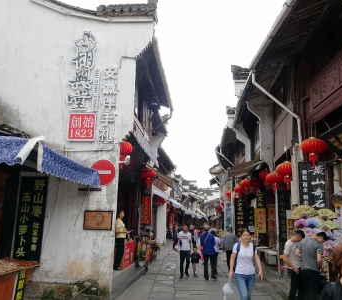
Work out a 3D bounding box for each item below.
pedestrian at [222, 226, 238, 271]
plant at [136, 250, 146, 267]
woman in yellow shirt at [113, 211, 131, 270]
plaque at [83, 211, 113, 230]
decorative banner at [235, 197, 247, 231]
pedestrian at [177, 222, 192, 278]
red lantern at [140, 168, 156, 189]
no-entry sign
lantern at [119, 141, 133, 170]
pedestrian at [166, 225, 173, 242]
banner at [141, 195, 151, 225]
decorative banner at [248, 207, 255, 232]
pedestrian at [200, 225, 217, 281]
[{"bbox_3d":[2.264,3.784,13.304,0.570,1.657,0.380,0,-12,5],"label":"pedestrian"},{"bbox_3d":[-1.088,3.897,12.451,0.380,0.570,0.380,2,-12,-6],"label":"plant"},{"bbox_3d":[-1.300,2.451,9.390,0.480,1.620,0.450,-3,-13,17],"label":"woman in yellow shirt"},{"bbox_3d":[-1.601,1.565,7.688,0.645,0.419,0.040,1,-12,0],"label":"plaque"},{"bbox_3d":[3.785,3.608,18.669,0.620,2.100,0.100,-1,-12,5],"label":"decorative banner"},{"bbox_3d":[0.463,3.376,11.545,0.520,1.685,0.380,1,-12,0],"label":"pedestrian"},{"bbox_3d":[-0.853,1.137,13.571,0.560,0.755,0.560,1,-12,0],"label":"red lantern"},{"bbox_3d":[-1.547,0.526,7.897,0.600,0.602,0.040,1,-12,0],"label":"no-entry sign"},{"bbox_3d":[-1.333,0.152,9.588,0.550,0.770,0.550,1,-12,0],"label":"lantern"},{"bbox_3d":[-0.111,7.167,29.652,0.500,1.580,0.400,3,-13,-11],"label":"pedestrian"},{"bbox_3d":[-0.960,2.402,13.804,0.385,1.150,0.040,1,-12,0],"label":"banner"},{"bbox_3d":[4.214,3.639,18.151,0.420,1.380,0.080,-1,-12,5],"label":"decorative banner"},{"bbox_3d":[1.202,3.273,11.110,0.560,1.688,0.380,0,-12,5],"label":"pedestrian"}]

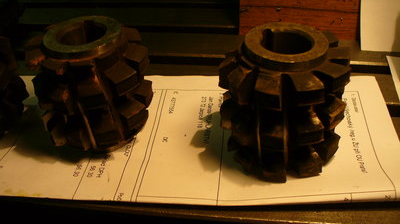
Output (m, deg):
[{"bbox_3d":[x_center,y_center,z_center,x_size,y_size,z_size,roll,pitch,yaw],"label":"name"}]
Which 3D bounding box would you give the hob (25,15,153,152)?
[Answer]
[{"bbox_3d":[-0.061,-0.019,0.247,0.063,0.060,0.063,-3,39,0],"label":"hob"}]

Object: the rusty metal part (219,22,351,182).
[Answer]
[{"bbox_3d":[0.043,-0.009,0.224,0.064,0.064,0.064,-3,39,0],"label":"rusty metal part"}]

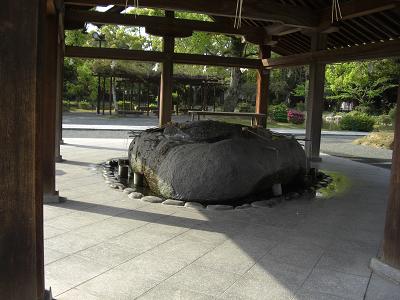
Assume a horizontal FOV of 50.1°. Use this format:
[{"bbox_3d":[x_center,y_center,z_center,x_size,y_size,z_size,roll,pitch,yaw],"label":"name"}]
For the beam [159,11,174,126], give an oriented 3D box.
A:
[{"bbox_3d":[-1.062,-2.229,13.882,0.320,4.300,0.320,1,7,-17],"label":"beam"}]

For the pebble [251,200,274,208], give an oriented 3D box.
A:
[{"bbox_3d":[0.938,0.811,6.343,0.370,0.085,0.220,1,7,-18],"label":"pebble"}]

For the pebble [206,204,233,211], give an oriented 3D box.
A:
[{"bbox_3d":[0.284,0.815,6.059,0.380,0.080,0.220,2,6,-5],"label":"pebble"}]

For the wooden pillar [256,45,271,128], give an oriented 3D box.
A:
[{"bbox_3d":[2.178,-1.868,14.938,0.320,3.650,0.320,1,7,-17],"label":"wooden pillar"}]

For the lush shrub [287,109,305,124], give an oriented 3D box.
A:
[{"bbox_3d":[7.886,-2.783,35.300,1.450,1.280,1.300,3,6,0],"label":"lush shrub"}]

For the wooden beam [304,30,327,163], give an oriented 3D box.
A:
[{"bbox_3d":[3.230,-1.428,11.776,0.290,3.570,0.290,1,7,-17],"label":"wooden beam"}]

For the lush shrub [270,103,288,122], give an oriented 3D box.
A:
[{"bbox_3d":[6.299,-2.943,34.000,1.450,1.600,1.400,4,6,10],"label":"lush shrub"}]

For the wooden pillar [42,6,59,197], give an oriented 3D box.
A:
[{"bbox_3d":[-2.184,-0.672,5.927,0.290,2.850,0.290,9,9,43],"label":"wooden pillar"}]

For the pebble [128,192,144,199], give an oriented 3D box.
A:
[{"bbox_3d":[-0.972,0.701,6.521,0.260,0.090,0.200,6,7,30],"label":"pebble"}]

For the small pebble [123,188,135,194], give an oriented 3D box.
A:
[{"bbox_3d":[-1.124,0.659,6.816,0.200,0.085,0.180,7,8,35],"label":"small pebble"}]

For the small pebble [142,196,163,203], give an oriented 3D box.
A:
[{"bbox_3d":[-0.701,0.736,6.306,0.310,0.085,0.200,5,7,22],"label":"small pebble"}]

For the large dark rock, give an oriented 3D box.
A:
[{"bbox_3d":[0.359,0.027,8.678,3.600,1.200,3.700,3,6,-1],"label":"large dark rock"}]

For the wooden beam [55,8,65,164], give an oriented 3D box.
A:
[{"bbox_3d":[-3.250,-1.452,9.675,0.320,3.500,0.320,1,7,-17],"label":"wooden beam"}]

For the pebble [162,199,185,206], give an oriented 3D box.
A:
[{"bbox_3d":[-0.383,0.766,6.178,0.320,0.085,0.200,4,6,14],"label":"pebble"}]

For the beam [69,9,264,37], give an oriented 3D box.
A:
[{"bbox_3d":[-0.970,-4.056,13.678,7.000,0.340,0.280,1,7,-17],"label":"beam"}]

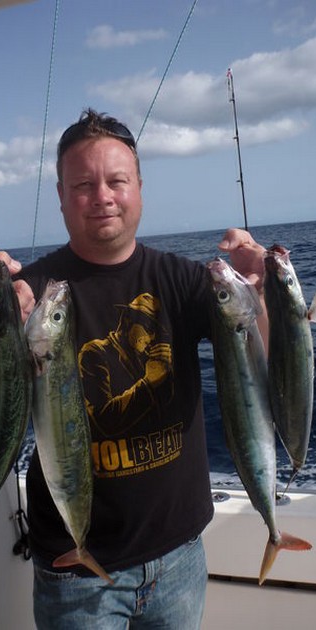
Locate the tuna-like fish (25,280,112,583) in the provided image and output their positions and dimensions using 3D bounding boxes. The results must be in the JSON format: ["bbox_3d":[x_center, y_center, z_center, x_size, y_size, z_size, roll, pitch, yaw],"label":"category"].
[{"bbox_3d":[-0.166,0.223,0.940,0.115,0.571,0.080,-3,8,6],"label":"tuna-like fish"}]

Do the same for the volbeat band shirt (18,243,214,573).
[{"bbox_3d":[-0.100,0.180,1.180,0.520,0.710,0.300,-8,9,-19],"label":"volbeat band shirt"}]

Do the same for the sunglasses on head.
[{"bbox_3d":[-0.123,-0.336,1.044,0.150,0.050,0.130,-6,-23,-9],"label":"sunglasses on head"}]

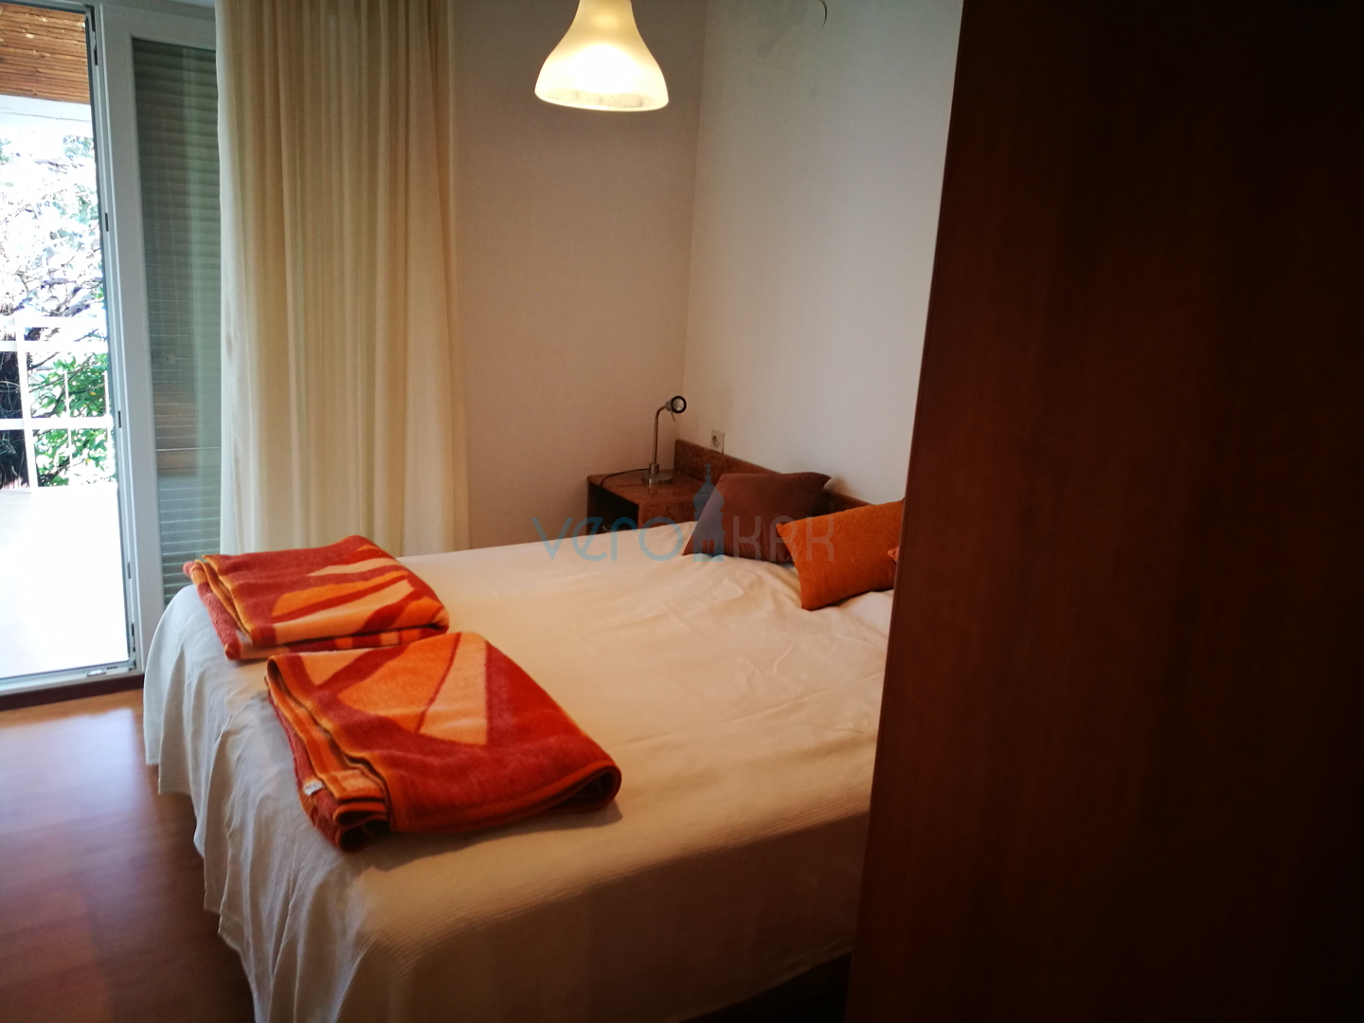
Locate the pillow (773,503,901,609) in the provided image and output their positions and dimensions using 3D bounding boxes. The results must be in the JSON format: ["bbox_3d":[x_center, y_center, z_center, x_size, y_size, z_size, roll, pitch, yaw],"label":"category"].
[{"bbox_3d":[0.514,0.114,3.142,0.400,0.125,0.365,-13,43,1],"label":"pillow"}]

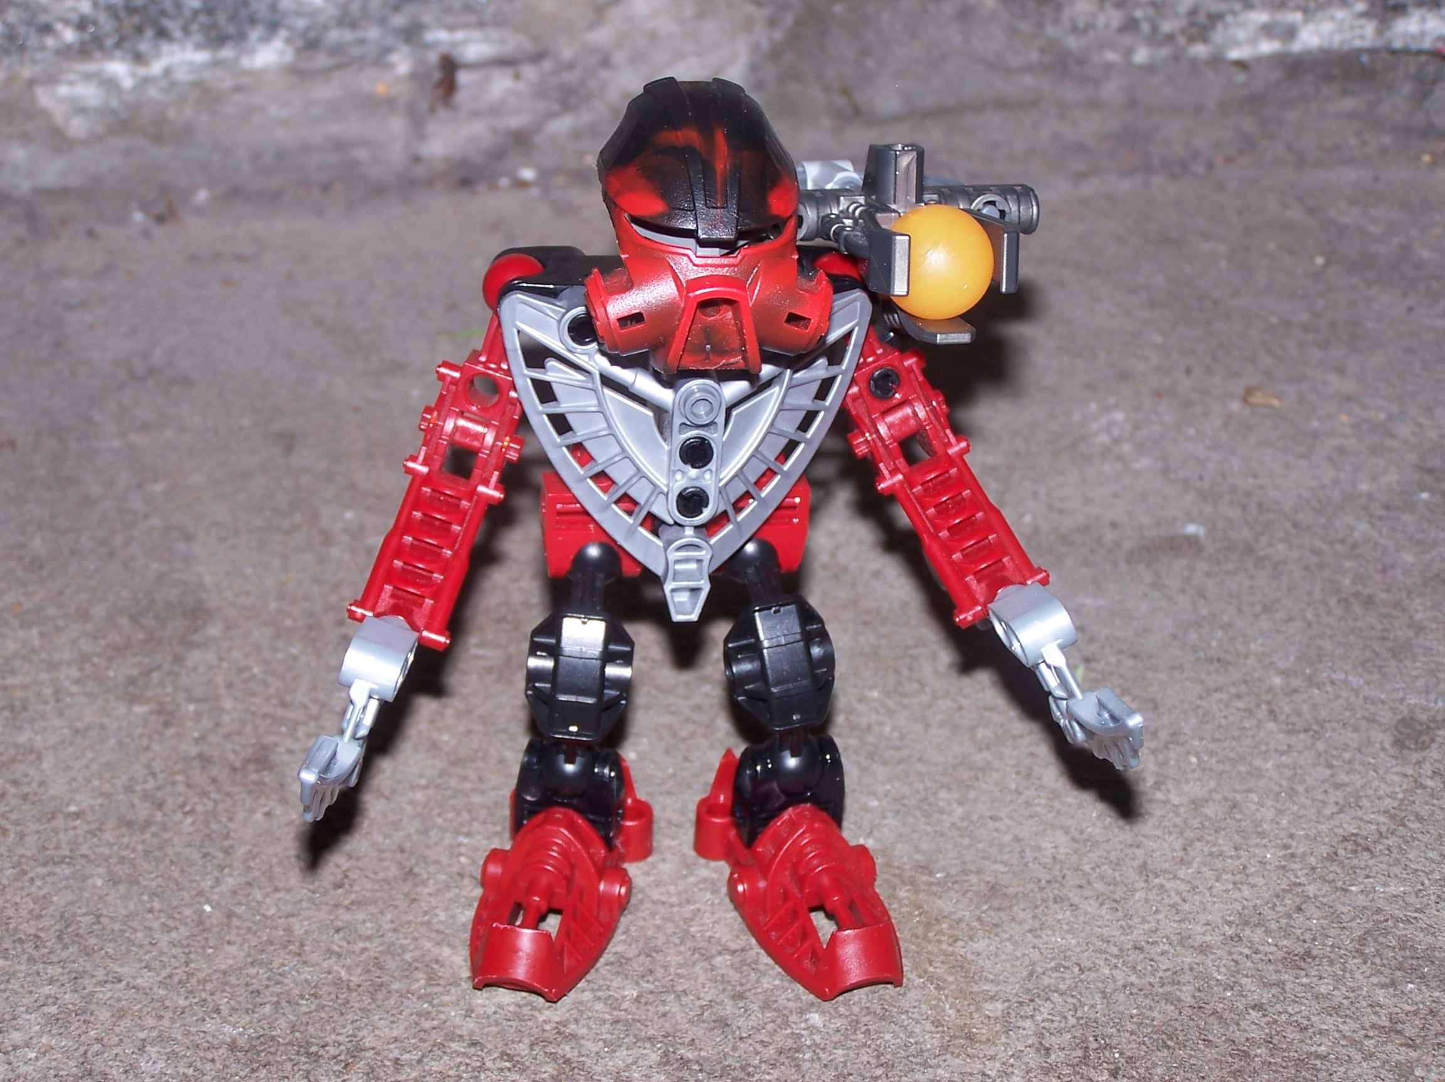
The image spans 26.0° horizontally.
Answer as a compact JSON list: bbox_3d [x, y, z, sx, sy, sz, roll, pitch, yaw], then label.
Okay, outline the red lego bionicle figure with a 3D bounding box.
[{"bbox_3d":[0.000,-0.006,0.472,0.123,0.137,0.086,0,27,0],"label":"red lego bionicle figure"}]

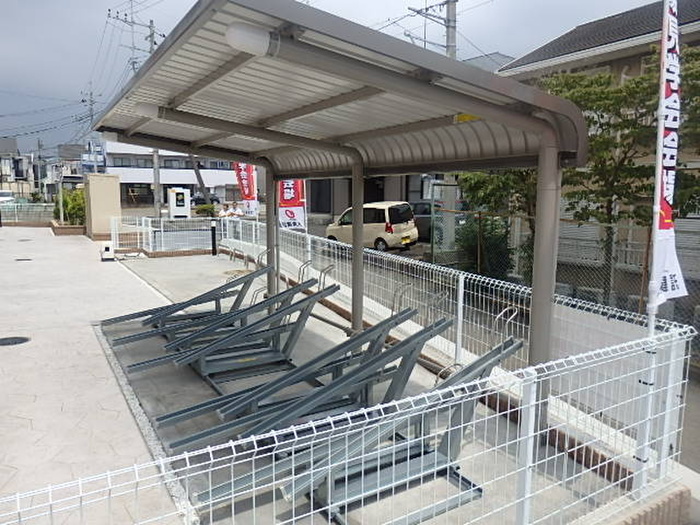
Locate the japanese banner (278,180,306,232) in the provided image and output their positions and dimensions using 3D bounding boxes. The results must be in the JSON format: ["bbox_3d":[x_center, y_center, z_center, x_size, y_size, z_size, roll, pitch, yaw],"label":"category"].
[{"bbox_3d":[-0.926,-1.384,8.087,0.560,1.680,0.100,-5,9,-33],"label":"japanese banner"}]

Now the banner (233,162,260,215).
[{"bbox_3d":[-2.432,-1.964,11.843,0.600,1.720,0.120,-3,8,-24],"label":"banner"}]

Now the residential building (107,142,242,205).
[{"bbox_3d":[-17.329,-8.642,50.374,13.000,6.700,7.000,-4,9,-28],"label":"residential building"}]

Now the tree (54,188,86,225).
[{"bbox_3d":[-11.626,-2.339,21.178,1.450,1.510,1.500,-2,8,-11],"label":"tree"}]

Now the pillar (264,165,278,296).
[{"bbox_3d":[-1.079,-0.309,6.819,0.115,1.930,0.115,-5,9,-31],"label":"pillar"}]

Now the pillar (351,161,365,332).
[{"bbox_3d":[0.081,-0.057,4.972,0.115,1.930,0.115,-5,9,-31],"label":"pillar"}]

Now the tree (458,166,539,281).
[{"bbox_3d":[3.237,-1.285,10.523,2.200,3.500,2.100,2,8,17],"label":"tree"}]

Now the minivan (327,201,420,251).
[{"bbox_3d":[0.670,-1.187,17.198,1.480,1.660,3.400,-7,11,-43],"label":"minivan"}]

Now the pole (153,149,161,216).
[{"bbox_3d":[-11.249,-7.915,29.198,0.330,11.490,0.330,-3,8,-22],"label":"pole"}]

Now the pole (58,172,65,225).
[{"bbox_3d":[-11.820,-2.608,20.738,0.120,2.220,0.120,-3,8,-22],"label":"pole"}]

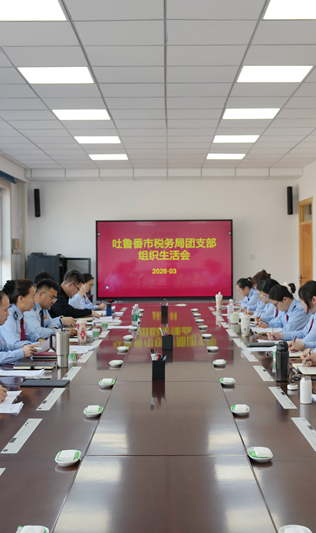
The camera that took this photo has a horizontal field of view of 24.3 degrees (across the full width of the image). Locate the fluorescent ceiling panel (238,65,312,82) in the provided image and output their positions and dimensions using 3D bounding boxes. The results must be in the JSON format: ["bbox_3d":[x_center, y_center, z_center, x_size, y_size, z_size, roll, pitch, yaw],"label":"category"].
[{"bbox_3d":[0.964,-1.620,6.112,0.590,0.050,0.590,0,1,1],"label":"fluorescent ceiling panel"}]

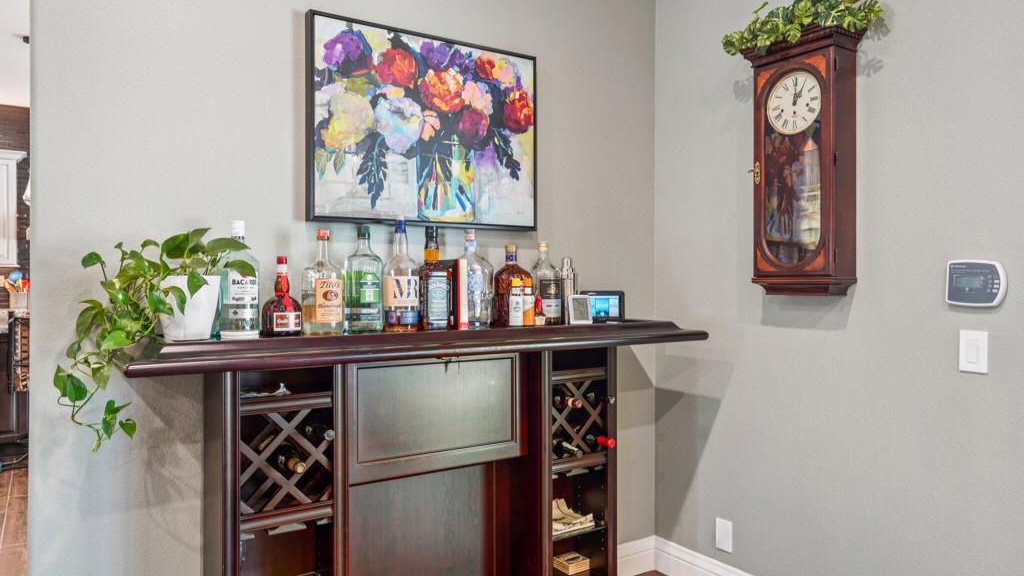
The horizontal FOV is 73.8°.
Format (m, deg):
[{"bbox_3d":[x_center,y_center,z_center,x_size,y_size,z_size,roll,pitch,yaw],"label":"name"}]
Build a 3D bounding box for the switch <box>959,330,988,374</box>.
[{"bbox_3d":[1.283,0.178,1.899,0.010,0.116,0.071,0,0,-34],"label":"switch"}]

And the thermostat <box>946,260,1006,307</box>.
[{"bbox_3d":[1.297,-0.014,1.908,0.032,0.129,0.149,0,0,-34],"label":"thermostat"}]

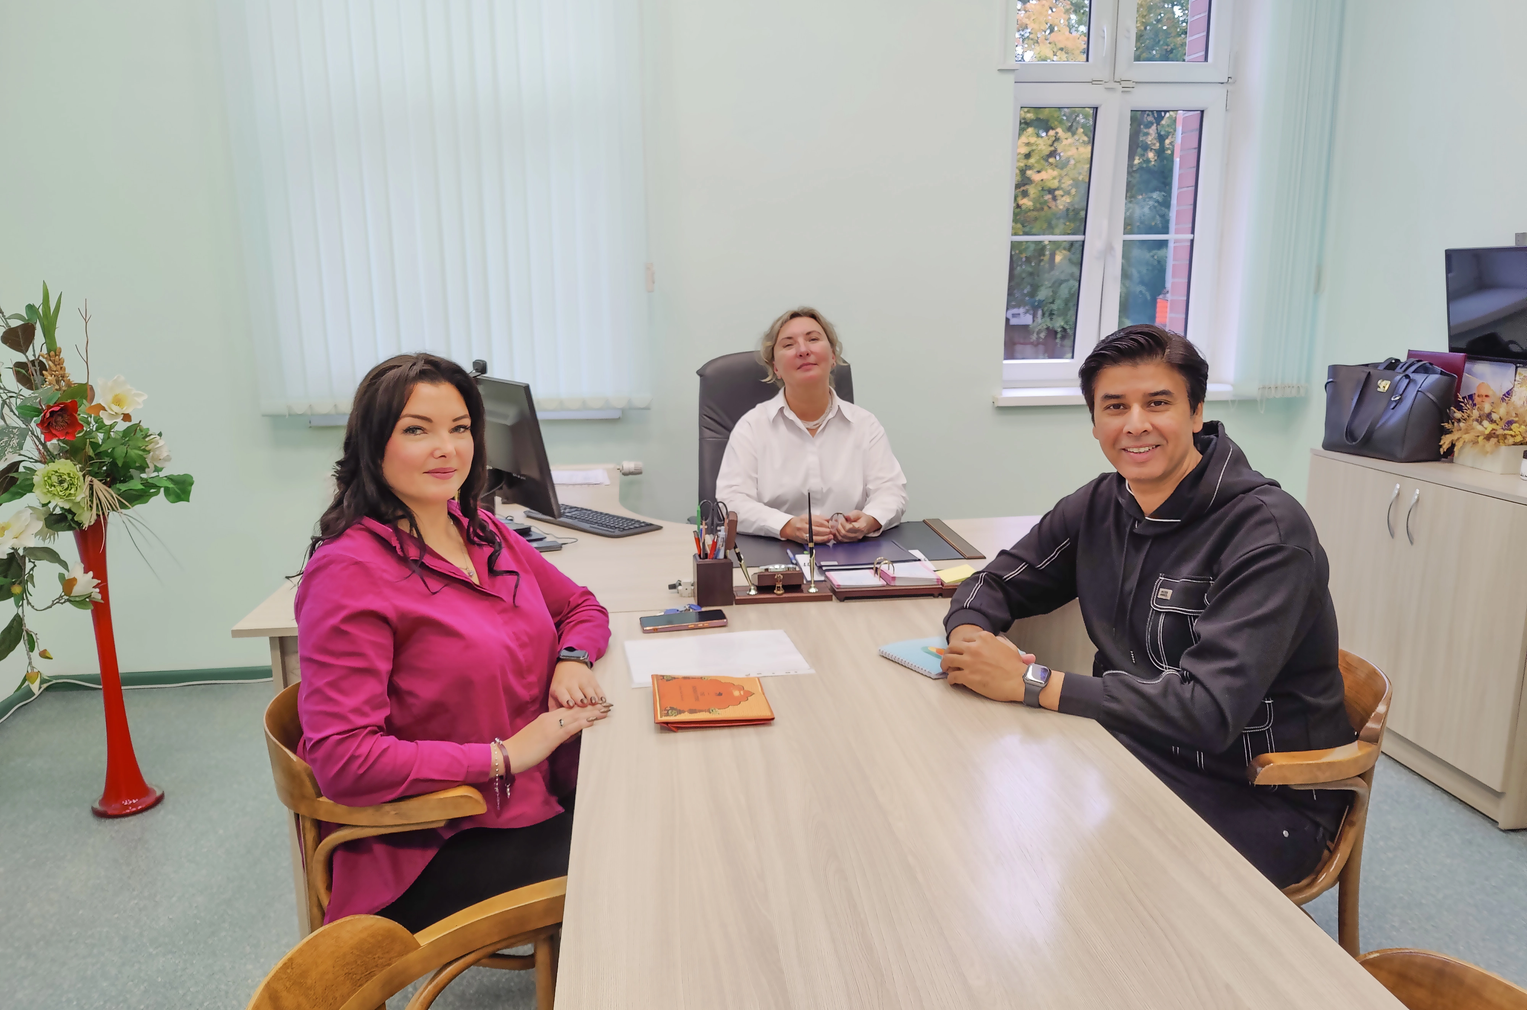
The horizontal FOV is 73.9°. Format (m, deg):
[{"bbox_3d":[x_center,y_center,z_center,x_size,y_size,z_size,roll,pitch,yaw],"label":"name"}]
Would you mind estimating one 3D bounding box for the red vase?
[{"bbox_3d":[-1.808,0.434,2.793,0.175,0.840,0.175,-2,12,-7],"label":"red vase"}]

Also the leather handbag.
[{"bbox_3d":[1.974,-0.301,3.205,0.170,0.285,0.330,-4,12,-16],"label":"leather handbag"}]

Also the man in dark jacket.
[{"bbox_3d":[0.637,0.367,1.766,0.750,1.335,0.640,-8,14,-29],"label":"man in dark jacket"}]

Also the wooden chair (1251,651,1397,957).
[{"bbox_3d":[0.762,0.624,1.857,0.540,0.790,0.560,-3,12,-9],"label":"wooden chair"}]

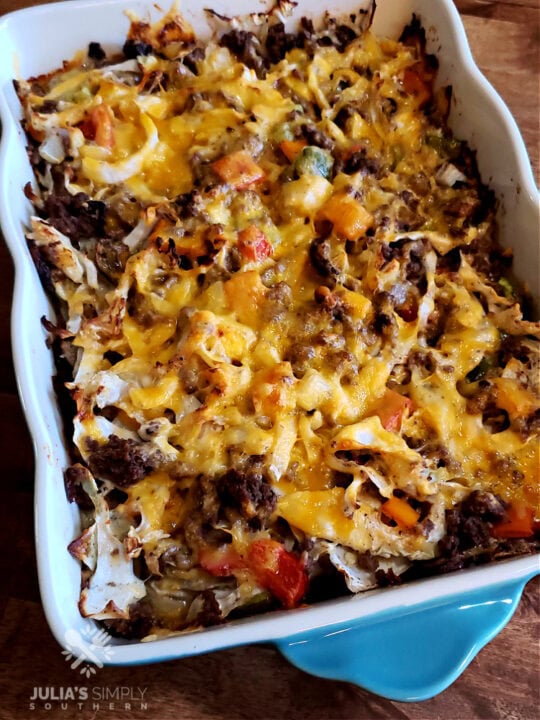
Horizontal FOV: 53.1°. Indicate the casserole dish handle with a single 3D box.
[{"bbox_3d":[0.052,0.102,0.194,0.100,0.019,0.034,-11,70,-7],"label":"casserole dish handle"}]

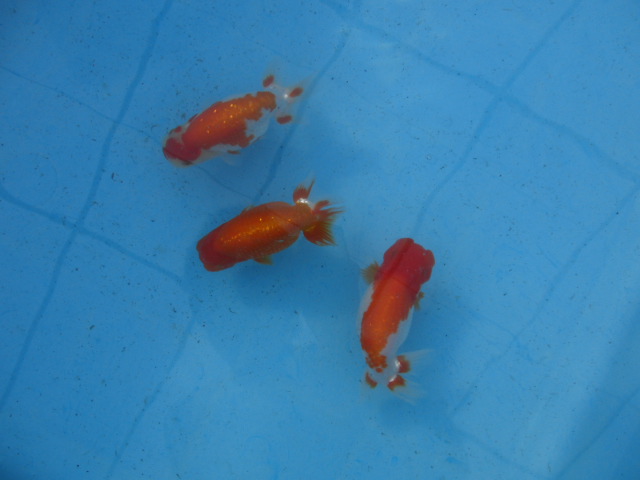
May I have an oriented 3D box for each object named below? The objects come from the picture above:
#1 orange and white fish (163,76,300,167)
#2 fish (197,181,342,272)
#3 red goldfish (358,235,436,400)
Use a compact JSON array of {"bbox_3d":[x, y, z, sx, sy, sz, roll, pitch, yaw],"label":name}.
[{"bbox_3d":[-0.097,-0.136,0.807,0.175,0.066,0.071,-29,74,-10],"label":"orange and white fish"},{"bbox_3d":[-0.053,-0.009,0.763,0.161,0.060,0.076,-22,72,-7],"label":"fish"},{"bbox_3d":[0.082,0.082,0.732,0.081,0.066,0.175,12,71,4],"label":"red goldfish"}]

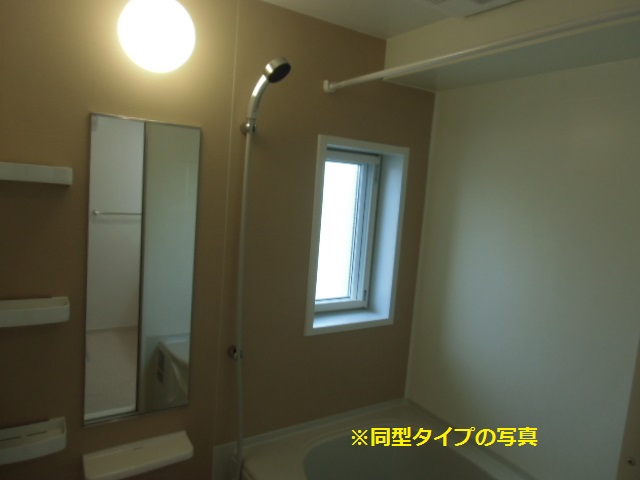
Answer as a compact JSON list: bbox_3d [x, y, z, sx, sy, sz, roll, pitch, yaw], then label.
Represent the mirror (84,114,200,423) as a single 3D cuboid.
[{"bbox_3d":[-0.516,0.101,1.307,0.300,0.880,0.025,0,7,-33],"label":"mirror"}]

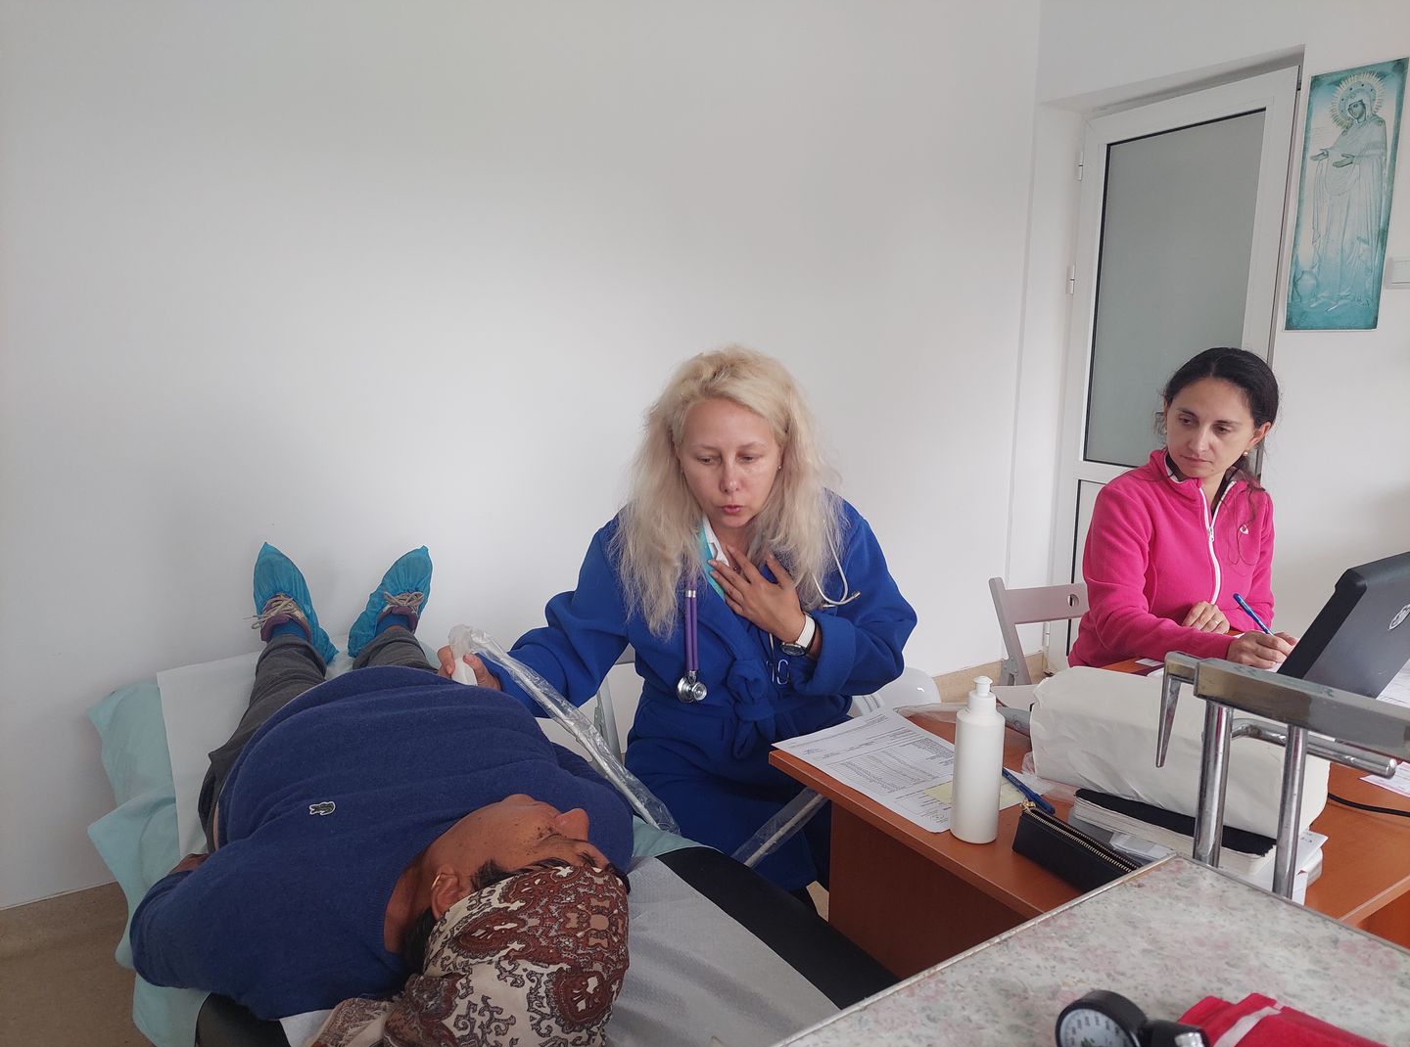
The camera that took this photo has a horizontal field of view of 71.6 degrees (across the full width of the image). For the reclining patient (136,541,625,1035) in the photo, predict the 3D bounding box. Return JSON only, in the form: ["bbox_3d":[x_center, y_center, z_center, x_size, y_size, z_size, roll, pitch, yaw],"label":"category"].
[{"bbox_3d":[-0.557,0.297,1.518,0.570,0.320,1.570,-5,11,-26],"label":"reclining patient"}]

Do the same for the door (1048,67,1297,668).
[{"bbox_3d":[1.552,-0.366,3.361,0.060,2.055,0.735,-5,12,-30],"label":"door"}]

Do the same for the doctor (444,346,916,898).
[{"bbox_3d":[-0.017,0.352,1.565,0.670,1.250,0.620,0,10,-2],"label":"doctor"}]

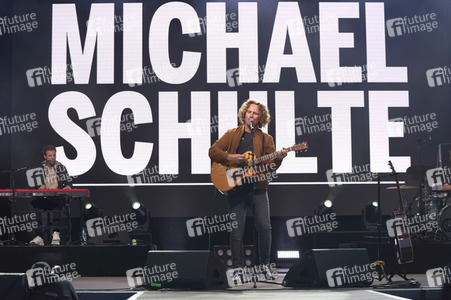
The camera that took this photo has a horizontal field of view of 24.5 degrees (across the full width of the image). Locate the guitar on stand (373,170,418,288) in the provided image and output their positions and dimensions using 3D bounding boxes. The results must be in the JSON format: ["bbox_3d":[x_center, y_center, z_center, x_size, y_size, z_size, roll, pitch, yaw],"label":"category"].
[{"bbox_3d":[1.675,0.793,10.300,0.440,1.120,0.450,-1,-6,6],"label":"guitar on stand"}]

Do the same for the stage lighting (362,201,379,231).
[{"bbox_3d":[2.542,1.147,18.000,0.355,0.510,0.330,1,-6,-12],"label":"stage lighting"}]

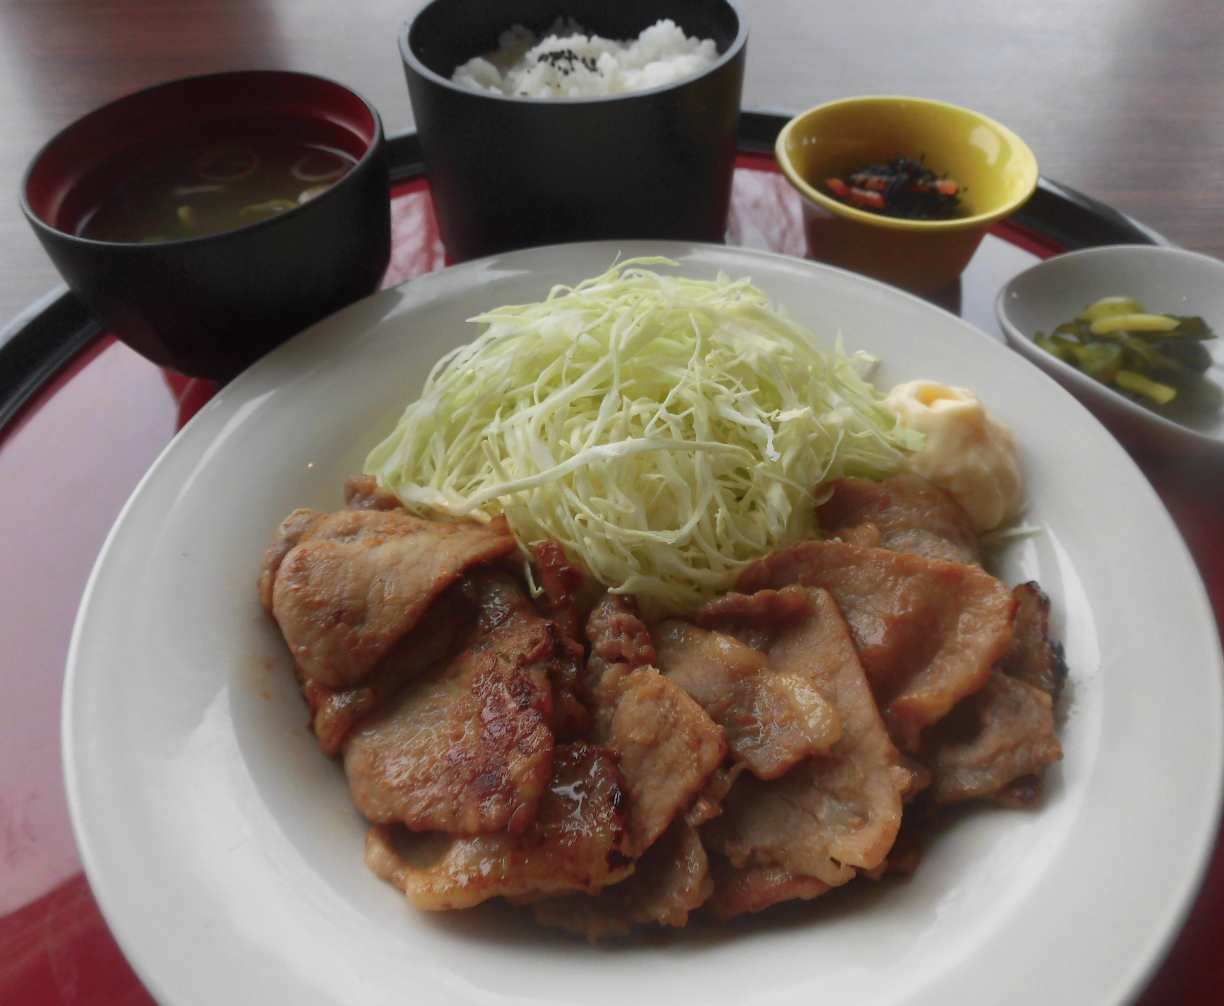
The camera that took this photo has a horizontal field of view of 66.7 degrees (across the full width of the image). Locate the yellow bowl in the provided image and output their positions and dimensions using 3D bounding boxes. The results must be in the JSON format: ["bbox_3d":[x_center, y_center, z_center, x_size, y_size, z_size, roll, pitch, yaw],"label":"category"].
[{"bbox_3d":[0.103,-0.108,0.343,0.090,0.044,0.090,-1,48,1],"label":"yellow bowl"}]

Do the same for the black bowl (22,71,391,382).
[{"bbox_3d":[-0.127,-0.088,0.318,0.109,0.070,0.109,-3,48,0],"label":"black bowl"}]

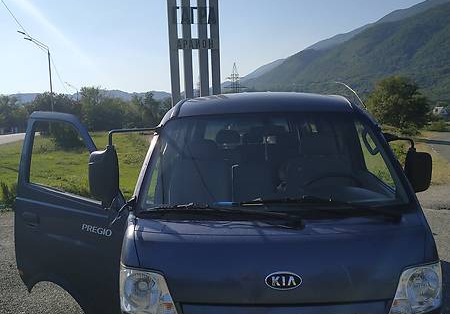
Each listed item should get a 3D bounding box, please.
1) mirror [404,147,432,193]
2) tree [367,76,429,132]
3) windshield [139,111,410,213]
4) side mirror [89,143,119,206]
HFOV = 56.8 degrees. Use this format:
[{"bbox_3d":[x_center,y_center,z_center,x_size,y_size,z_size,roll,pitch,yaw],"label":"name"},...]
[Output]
[{"bbox_3d":[1.206,0.087,2.600,0.190,0.290,0.120,-1,6,7],"label":"mirror"},{"bbox_3d":[14.928,-4.543,36.000,5.200,4.800,5.000,1,6,24],"label":"tree"},{"bbox_3d":[0.258,0.017,2.531,1.500,0.740,0.170,-2,-37,1],"label":"windshield"},{"bbox_3d":[-0.669,0.108,2.300,0.180,0.330,0.130,-2,6,-5],"label":"side mirror"}]

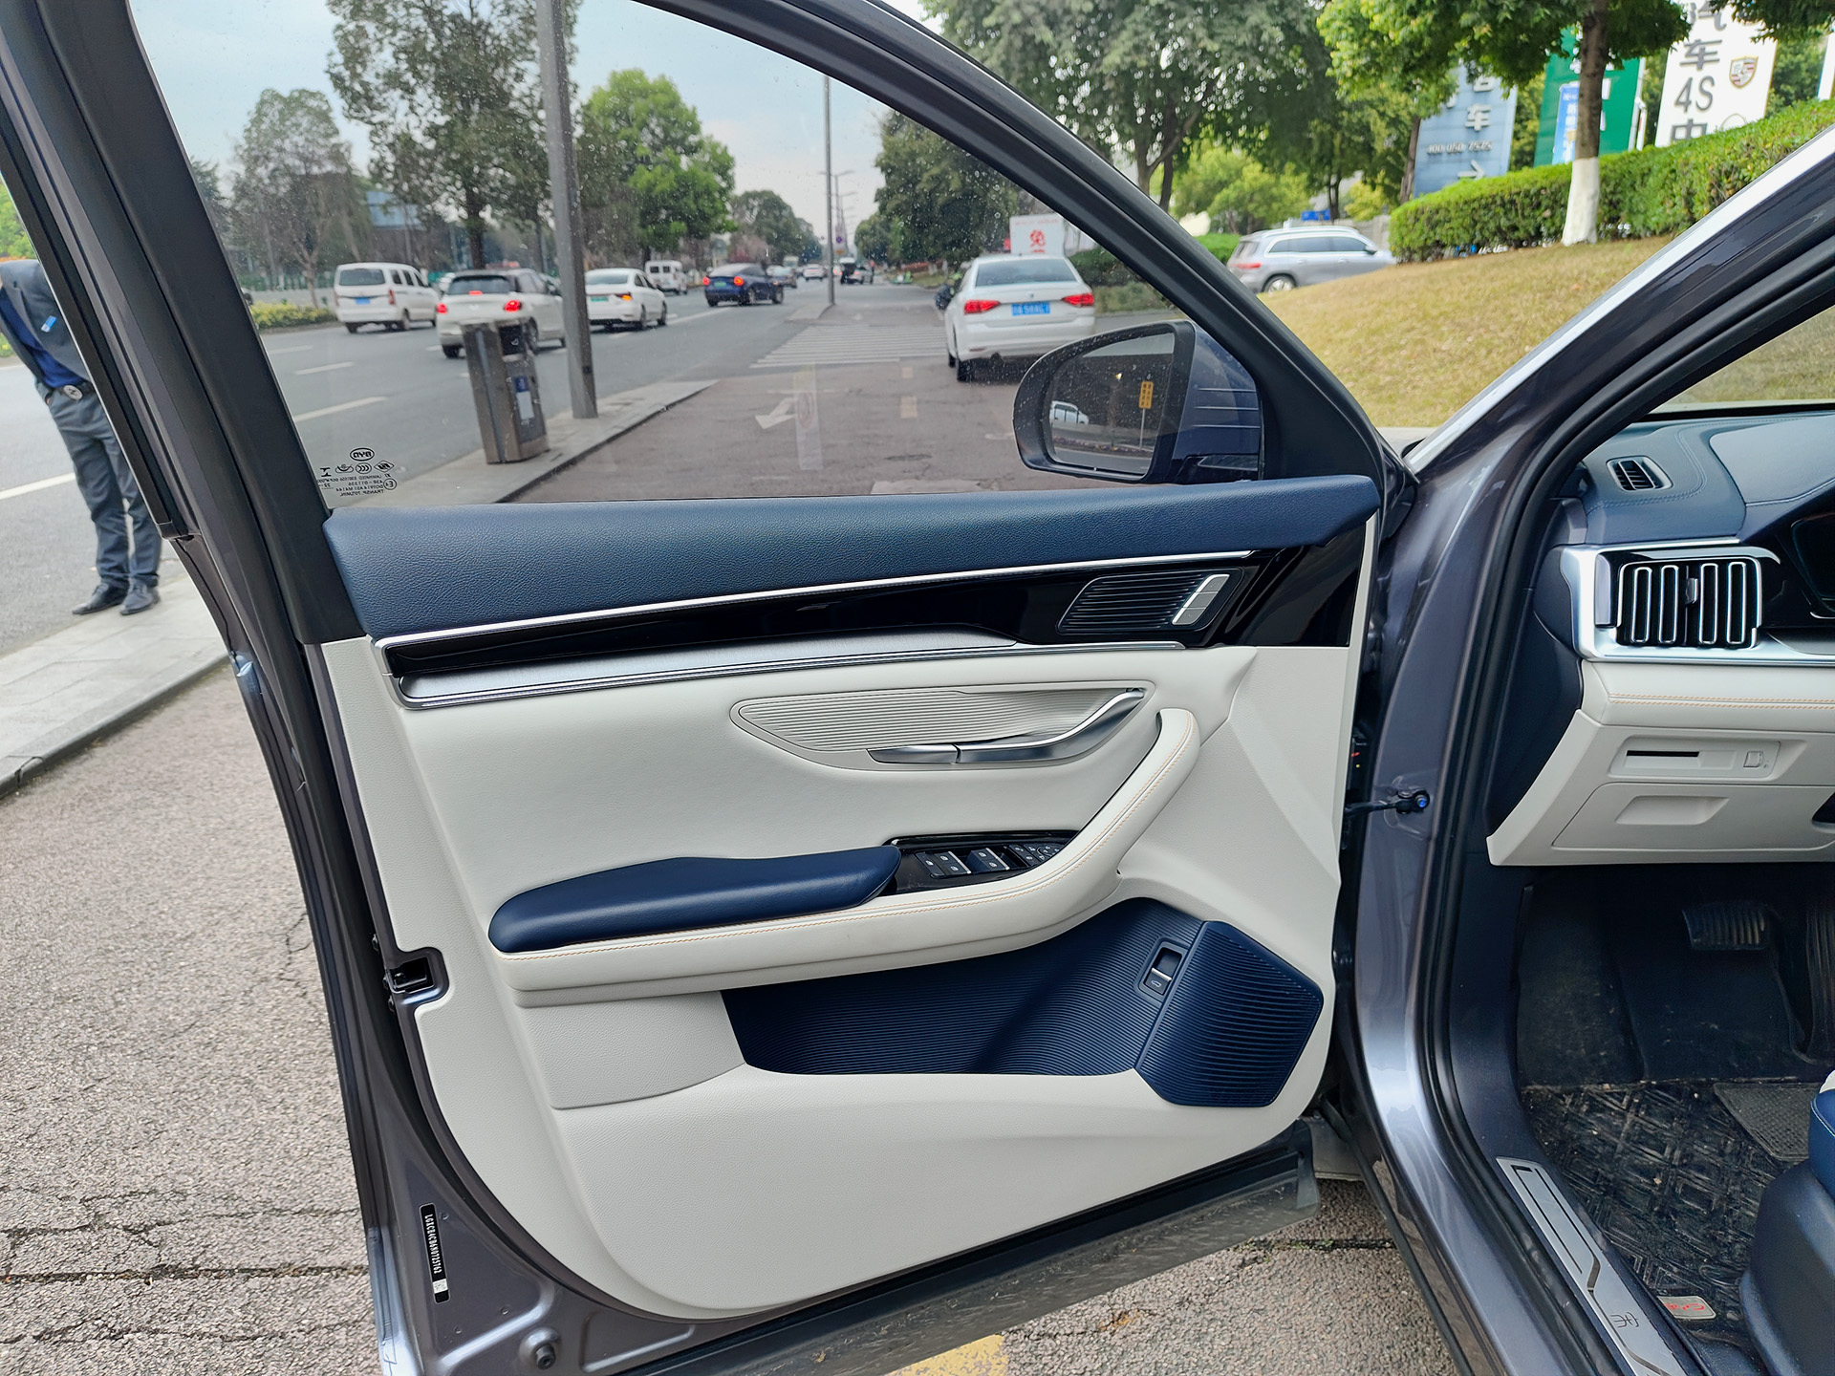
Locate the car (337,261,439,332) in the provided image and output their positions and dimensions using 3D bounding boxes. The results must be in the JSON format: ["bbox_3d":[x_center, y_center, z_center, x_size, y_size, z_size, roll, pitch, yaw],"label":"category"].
[{"bbox_3d":[-15.562,-11.571,37.582,1.680,1.930,4.350,-2,19,-3],"label":"car"}]

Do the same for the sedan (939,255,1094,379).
[{"bbox_3d":[1.327,-5.151,17.497,1.780,1.480,4.580,-2,19,-1],"label":"sedan"}]

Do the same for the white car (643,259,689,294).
[{"bbox_3d":[-14.674,-24.144,74.817,1.720,1.950,4.400,-1,19,0],"label":"white car"}]

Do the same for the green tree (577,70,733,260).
[{"bbox_3d":[-17.505,-33.922,85.522,9.360,13.550,9.360,-1,19,0],"label":"green tree"}]

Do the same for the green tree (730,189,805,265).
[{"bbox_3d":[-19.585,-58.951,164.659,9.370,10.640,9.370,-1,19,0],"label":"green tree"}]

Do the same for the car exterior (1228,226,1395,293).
[{"bbox_3d":[9.225,-9.284,28.034,4.630,1.670,1.840,-1,19,1],"label":"car exterior"}]

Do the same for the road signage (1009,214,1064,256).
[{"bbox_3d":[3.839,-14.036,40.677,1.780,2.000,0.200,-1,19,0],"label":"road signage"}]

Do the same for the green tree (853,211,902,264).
[{"bbox_3d":[-5.001,-54.532,155.708,6.530,7.130,6.530,-1,19,0],"label":"green tree"}]

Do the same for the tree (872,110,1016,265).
[{"bbox_3d":[1.853,-31.391,80.194,8.840,10.900,8.470,-1,19,0],"label":"tree"}]

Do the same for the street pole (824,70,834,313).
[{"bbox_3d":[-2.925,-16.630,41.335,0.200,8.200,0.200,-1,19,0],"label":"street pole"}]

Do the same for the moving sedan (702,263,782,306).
[{"bbox_3d":[-6.971,-16.260,51.287,1.860,1.570,4.500,4,19,15],"label":"moving sedan"}]

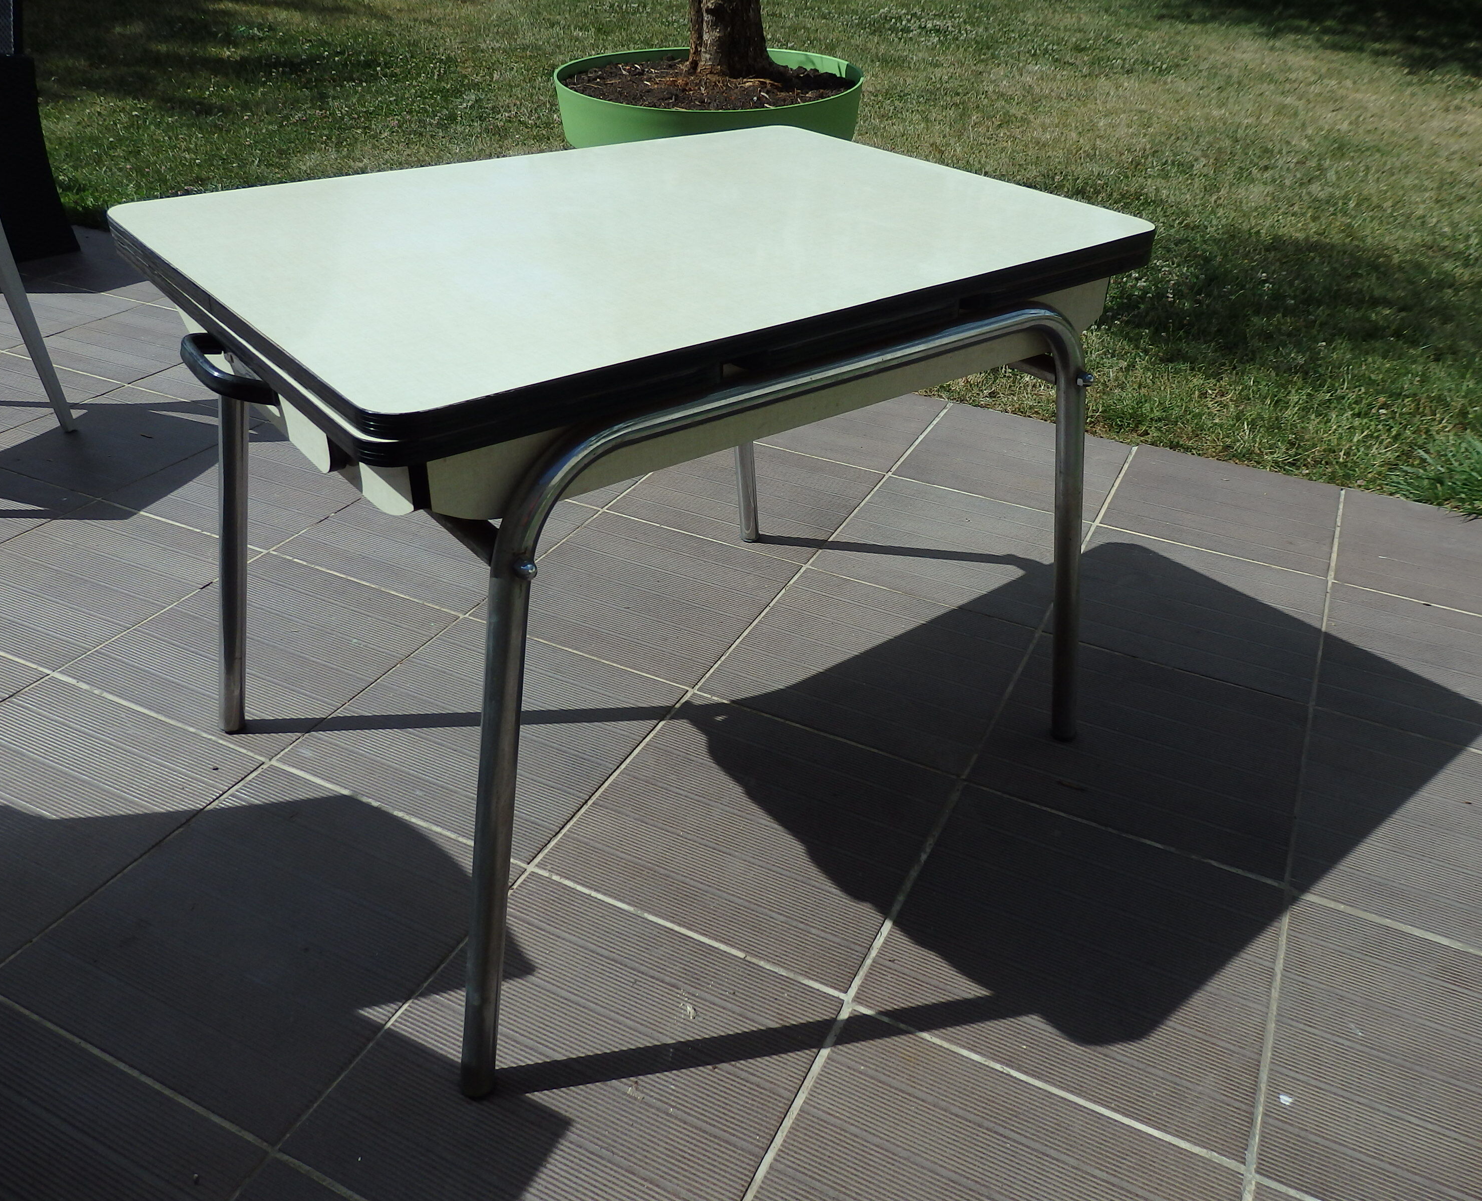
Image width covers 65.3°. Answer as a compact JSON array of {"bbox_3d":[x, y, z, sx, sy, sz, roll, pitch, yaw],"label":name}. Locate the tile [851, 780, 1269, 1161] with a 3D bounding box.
[{"bbox_3d":[0.423,0.434,1.443,0.446,0.020,0.443,16,35,21],"label":"tile"}]

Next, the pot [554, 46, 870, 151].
[{"bbox_3d":[-0.123,-2.001,4.709,1.220,0.256,1.220,1,34,-1],"label":"pot"}]

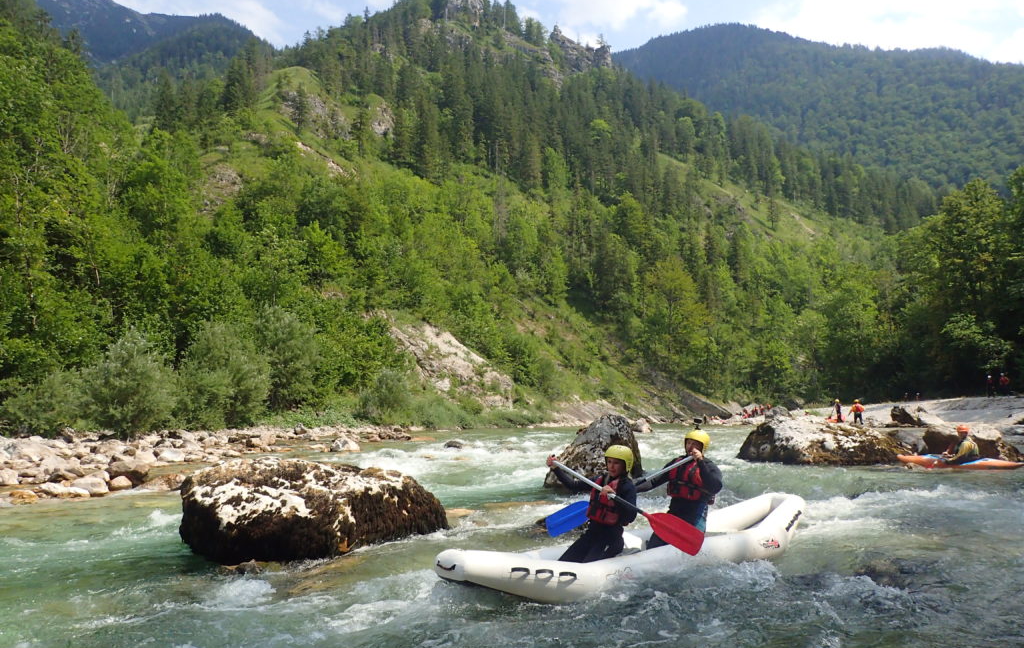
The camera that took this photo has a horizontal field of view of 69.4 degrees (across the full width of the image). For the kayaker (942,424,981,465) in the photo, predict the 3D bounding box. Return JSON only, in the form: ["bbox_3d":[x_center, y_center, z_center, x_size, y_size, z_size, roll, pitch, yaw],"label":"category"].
[{"bbox_3d":[9.370,2.544,15.414,0.820,0.860,0.520,-1,-6,6],"label":"kayaker"}]

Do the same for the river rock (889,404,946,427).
[{"bbox_3d":[23.300,5.222,41.679,3.200,1.250,2.400,-3,-7,24],"label":"river rock"}]

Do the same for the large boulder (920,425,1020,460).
[{"bbox_3d":[11.450,2.855,18.096,2.300,0.850,1.600,-3,-7,24],"label":"large boulder"}]

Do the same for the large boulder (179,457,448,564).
[{"bbox_3d":[-2.030,1.793,7.599,2.300,0.900,2.100,-2,-6,14],"label":"large boulder"}]

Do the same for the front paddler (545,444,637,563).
[{"bbox_3d":[0.670,1.431,5.677,0.720,1.000,0.650,6,-9,-43],"label":"front paddler"}]

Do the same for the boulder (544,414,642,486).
[{"bbox_3d":[1.430,2.201,13.037,1.600,1.180,1.500,-1,-6,11],"label":"boulder"}]

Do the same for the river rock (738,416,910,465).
[{"bbox_3d":[7.400,2.709,17.509,3.800,1.050,2.300,-2,-7,17],"label":"river rock"}]

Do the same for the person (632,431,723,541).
[{"bbox_3d":[1.520,1.466,6.458,0.720,1.100,0.680,5,-8,-40],"label":"person"}]

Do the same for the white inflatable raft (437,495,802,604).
[{"bbox_3d":[1.190,1.805,6.059,4.220,0.520,1.000,5,-8,-41],"label":"white inflatable raft"}]

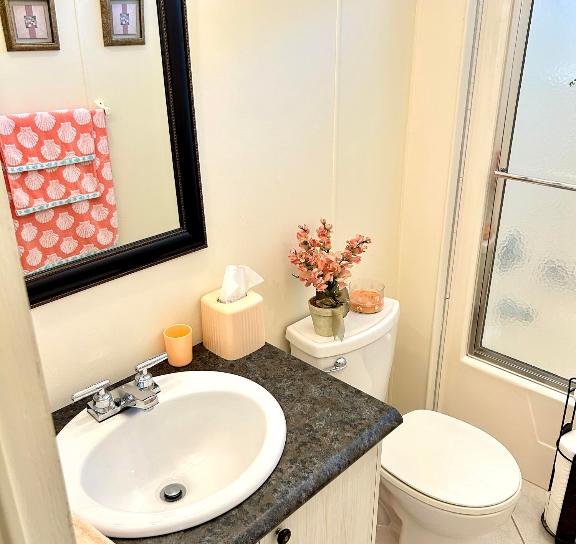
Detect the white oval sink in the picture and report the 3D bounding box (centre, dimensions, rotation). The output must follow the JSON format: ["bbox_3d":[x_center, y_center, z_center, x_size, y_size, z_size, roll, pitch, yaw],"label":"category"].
[{"bbox_3d":[-0.232,0.405,1.183,0.445,0.170,0.493,19,30,39],"label":"white oval sink"}]

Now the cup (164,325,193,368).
[{"bbox_3d":[-0.270,0.186,1.432,0.070,0.089,0.070,0,22,0],"label":"cup"}]

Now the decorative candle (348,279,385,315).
[{"bbox_3d":[0.260,0.080,1.893,0.110,0.073,0.110,0,22,0],"label":"decorative candle"}]

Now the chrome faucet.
[{"bbox_3d":[-0.329,0.262,1.242,0.150,0.070,0.235,19,30,39],"label":"chrome faucet"}]

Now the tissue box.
[{"bbox_3d":[-0.143,0.130,1.504,0.122,0.135,0.123,19,30,39],"label":"tissue box"}]

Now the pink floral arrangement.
[{"bbox_3d":[0.119,-0.026,1.672,0.205,0.270,0.230,19,30,39],"label":"pink floral arrangement"}]

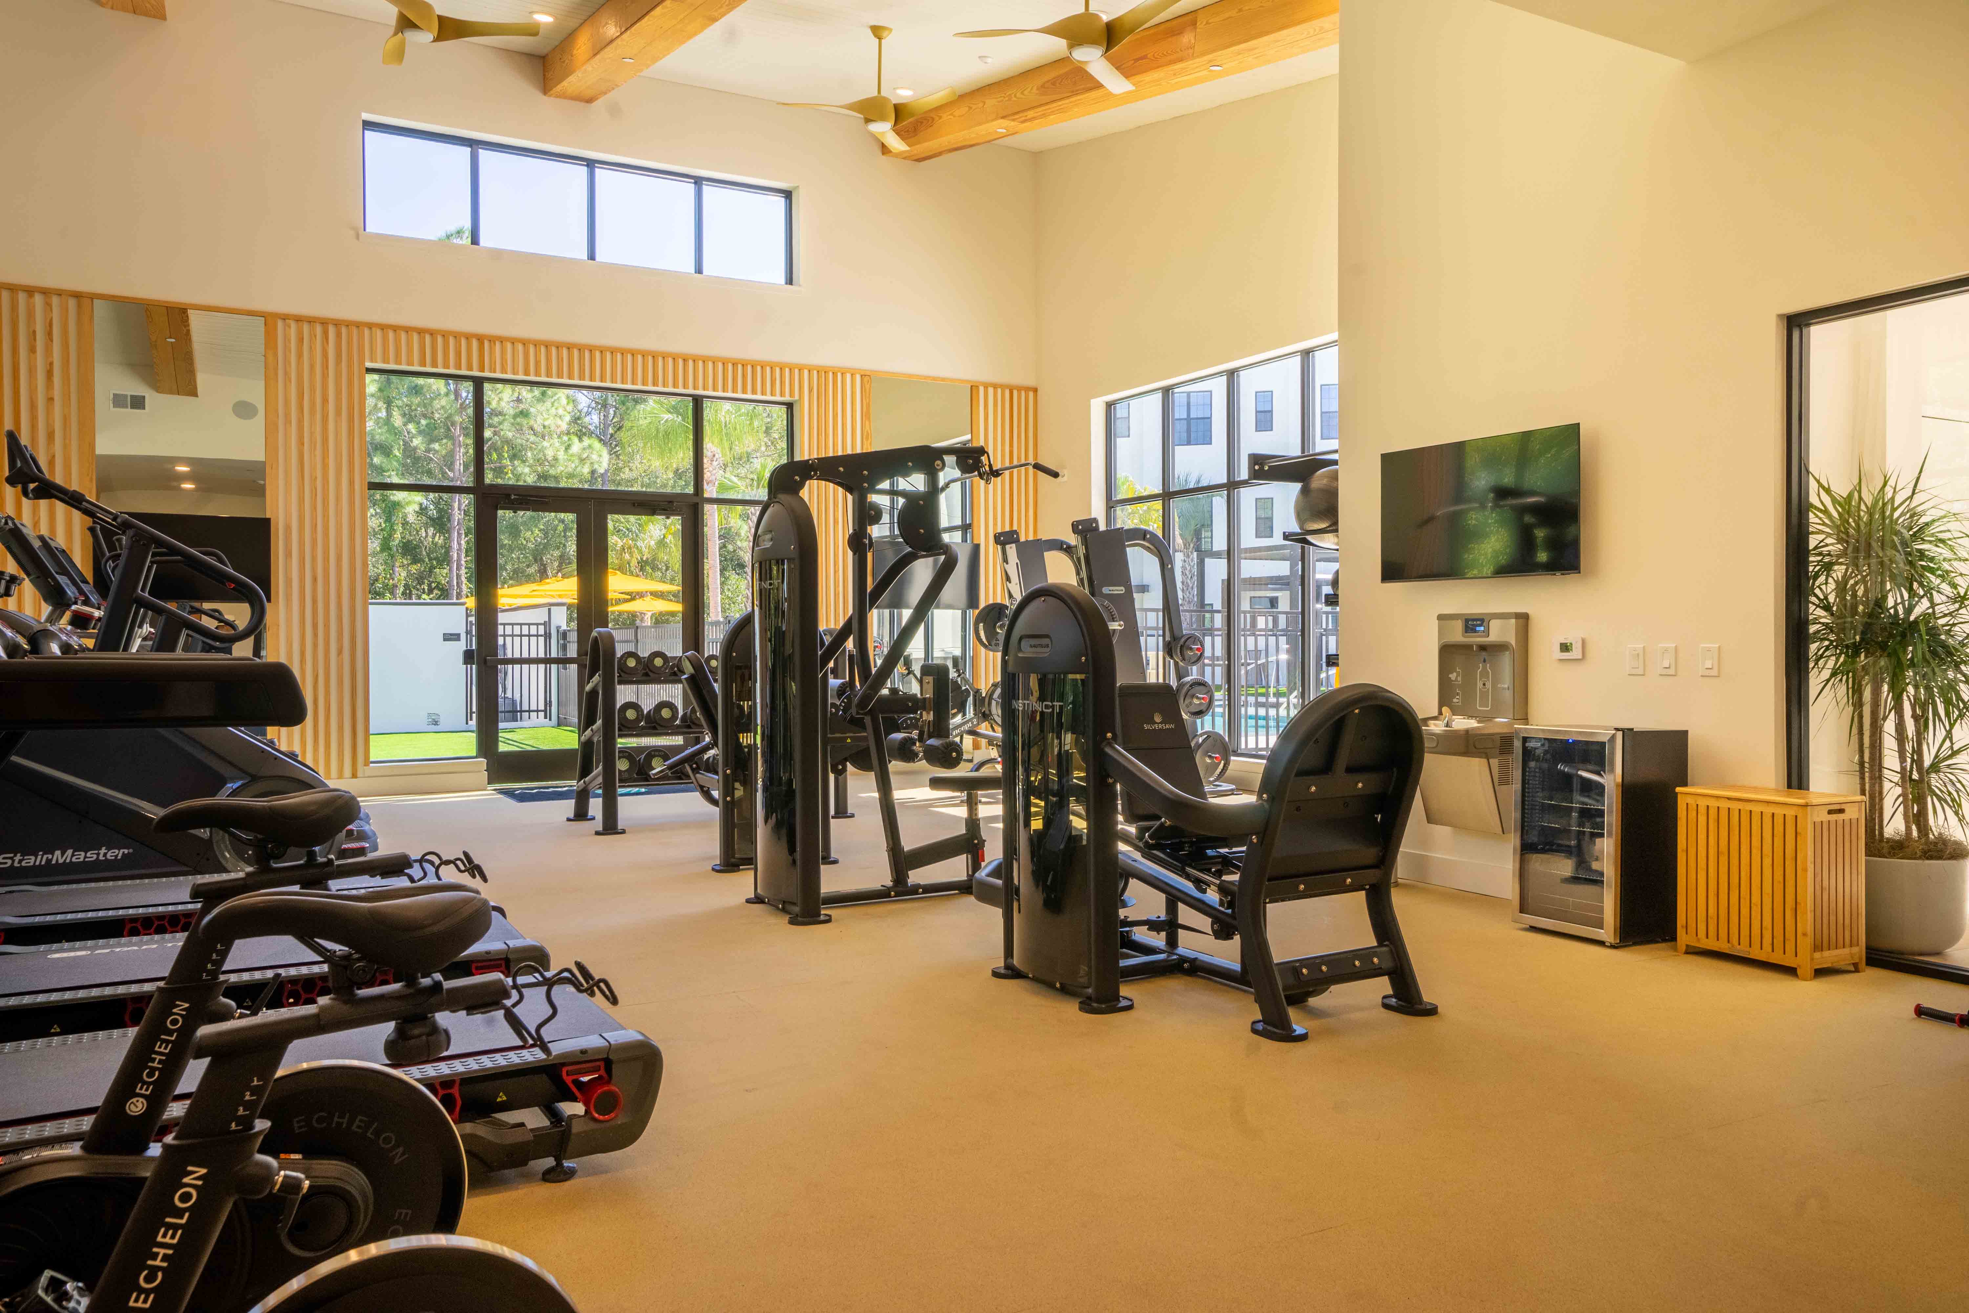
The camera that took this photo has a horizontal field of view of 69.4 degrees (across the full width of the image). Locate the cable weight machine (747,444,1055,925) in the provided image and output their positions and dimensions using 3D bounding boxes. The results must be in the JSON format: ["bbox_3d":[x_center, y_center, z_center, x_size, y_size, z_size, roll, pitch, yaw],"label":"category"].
[{"bbox_3d":[-0.393,0.061,6.638,1.291,2.151,1.111,-1,1,-29],"label":"cable weight machine"}]

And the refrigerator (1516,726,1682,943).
[{"bbox_3d":[2.545,0.713,5.877,0.437,0.839,0.496,-1,1,-30],"label":"refrigerator"}]

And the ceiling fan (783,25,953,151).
[{"bbox_3d":[-0.791,-4.207,10.394,1.380,0.780,1.360,0,1,12],"label":"ceiling fan"}]

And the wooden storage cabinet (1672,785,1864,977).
[{"bbox_3d":[2.912,0.822,5.279,0.335,0.629,0.514,0,1,-28],"label":"wooden storage cabinet"}]

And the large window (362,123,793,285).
[{"bbox_3d":[-3.378,-3.839,12.267,3.657,0.932,0.108,-1,1,-29],"label":"large window"}]

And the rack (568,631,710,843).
[{"bbox_3d":[-1.882,0.468,9.806,1.751,1.291,0.848,-1,1,-29],"label":"rack"}]

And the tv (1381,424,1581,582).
[{"bbox_3d":[2.281,-0.683,6.611,0.084,0.644,1.147,-1,1,-29],"label":"tv"}]

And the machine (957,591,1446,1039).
[{"bbox_3d":[0.557,0.447,5.200,1.010,1.398,2.043,-1,1,-29],"label":"machine"}]

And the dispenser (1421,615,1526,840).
[{"bbox_3d":[2.162,0.319,6.551,0.471,1.007,0.466,-1,1,-29],"label":"dispenser"}]

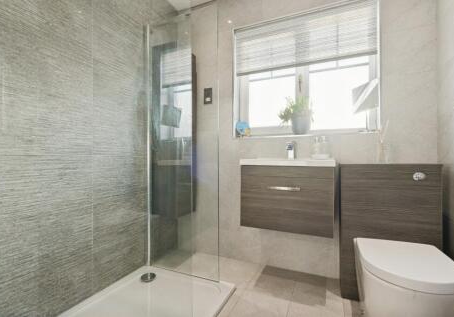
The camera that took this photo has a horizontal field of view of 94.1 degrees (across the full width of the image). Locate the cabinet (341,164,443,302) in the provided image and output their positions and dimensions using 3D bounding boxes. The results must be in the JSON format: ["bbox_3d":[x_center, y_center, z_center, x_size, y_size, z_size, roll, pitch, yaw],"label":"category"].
[{"bbox_3d":[1.017,0.468,1.381,0.500,0.860,0.231,0,0,22],"label":"cabinet"}]

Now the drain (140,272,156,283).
[{"bbox_3d":[-0.577,0.878,1.557,0.114,0.014,0.114,0,0,0],"label":"drain"}]

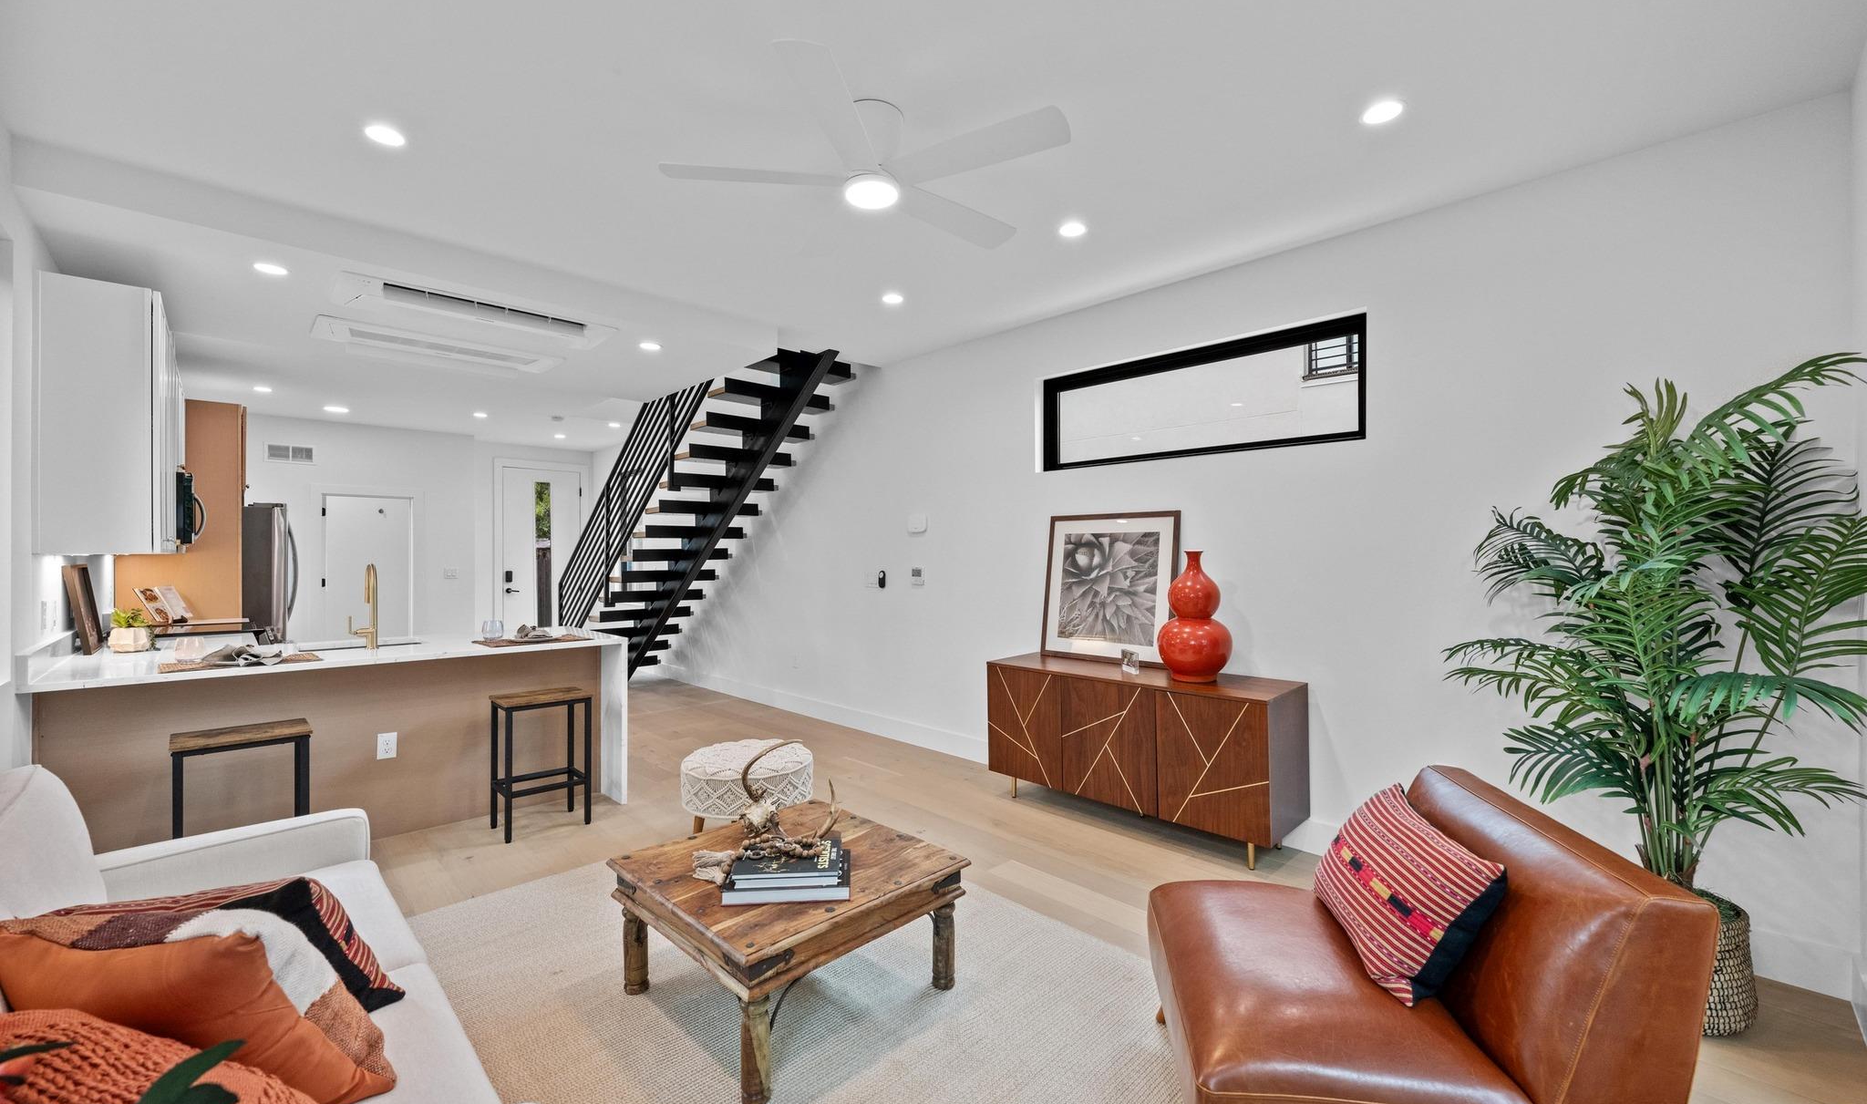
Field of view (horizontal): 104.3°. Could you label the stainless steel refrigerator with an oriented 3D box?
[{"bbox_3d":[-5.682,0.514,5.733,0.919,1.759,0.889,0,0,-44],"label":"stainless steel refrigerator"}]

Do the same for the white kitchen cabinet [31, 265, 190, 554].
[{"bbox_3d":[-4.464,-0.545,4.043,0.337,1.103,3.092,0,0,-44],"label":"white kitchen cabinet"}]

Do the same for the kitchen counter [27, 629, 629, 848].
[{"bbox_3d":[-2.808,0.933,3.640,2.124,0.921,1.047,0,0,-44],"label":"kitchen counter"}]

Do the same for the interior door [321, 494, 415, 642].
[{"bbox_3d":[-6.080,0.395,7.843,0.761,1.996,0.049,0,0,-44],"label":"interior door"}]

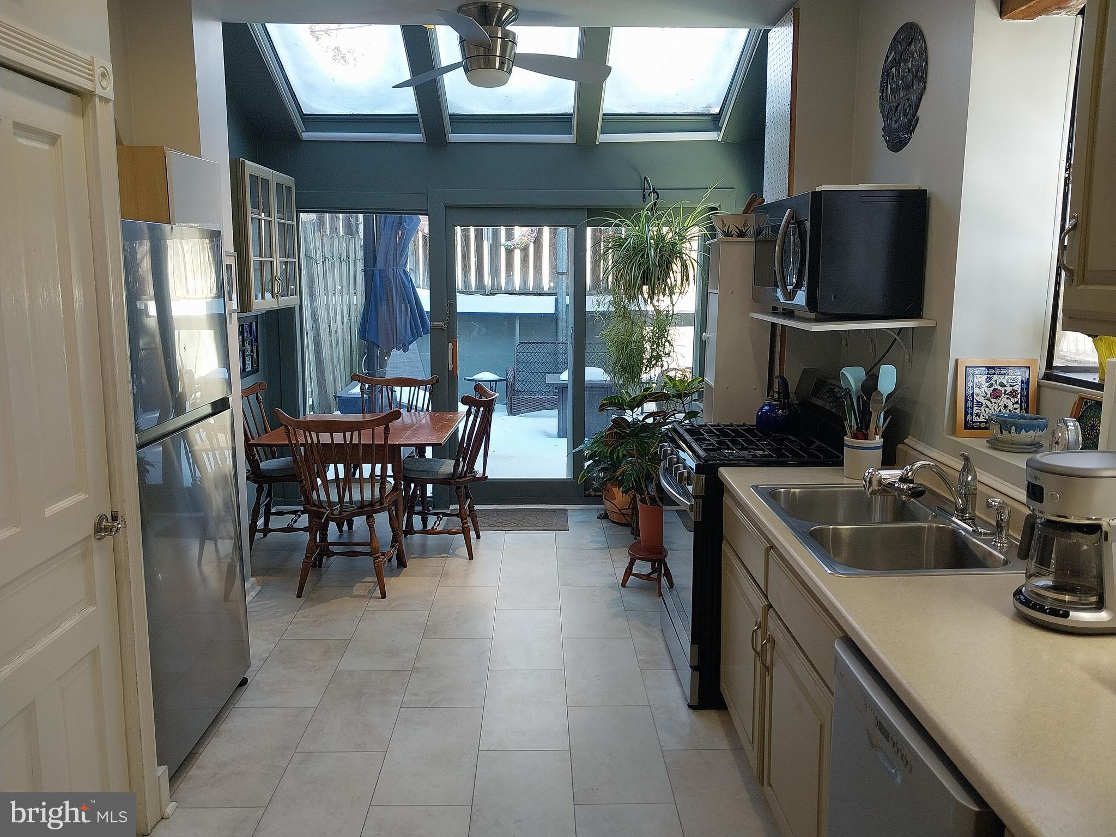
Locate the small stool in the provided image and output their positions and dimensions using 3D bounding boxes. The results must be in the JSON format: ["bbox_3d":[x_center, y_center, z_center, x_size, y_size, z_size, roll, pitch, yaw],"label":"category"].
[{"bbox_3d":[0.473,0.779,4.356,0.255,0.218,0.244,0,11,-1],"label":"small stool"}]

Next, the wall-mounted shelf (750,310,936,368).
[{"bbox_3d":[1.020,-0.300,3.112,0.406,0.180,0.749,0,11,-1],"label":"wall-mounted shelf"}]

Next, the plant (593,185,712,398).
[{"bbox_3d":[0.610,-0.791,5.291,0.764,1.258,0.572,0,11,-1],"label":"plant"}]

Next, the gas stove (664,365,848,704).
[{"bbox_3d":[0.799,0.428,3.386,0.735,1.180,0.755,0,10,-1],"label":"gas stove"}]

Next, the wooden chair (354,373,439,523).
[{"bbox_3d":[-0.995,0.225,5.075,0.560,0.945,0.570,1,10,2],"label":"wooden chair"}]

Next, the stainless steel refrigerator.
[{"bbox_3d":[-1.599,0.254,2.839,0.754,1.778,0.780,0,11,-1],"label":"stainless steel refrigerator"}]

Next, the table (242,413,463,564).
[{"bbox_3d":[-1.048,0.410,4.663,0.965,0.732,0.880,0,10,-1],"label":"table"}]

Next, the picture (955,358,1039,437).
[{"bbox_3d":[1.378,-0.062,2.639,0.247,0.247,0.021,1,2,1],"label":"picture"}]

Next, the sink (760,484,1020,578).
[{"bbox_3d":[0.926,0.395,2.406,0.562,0.198,0.796,0,11,-1],"label":"sink"}]

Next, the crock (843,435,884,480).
[{"bbox_3d":[1.055,0.133,2.893,0.136,0.138,0.136,0,10,-1],"label":"crock"}]

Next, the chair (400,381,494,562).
[{"bbox_3d":[-0.625,0.290,4.734,0.570,0.945,0.550,1,10,3],"label":"chair"}]

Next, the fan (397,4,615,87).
[{"bbox_3d":[-0.254,-1.524,3.437,1.030,0.300,1.030,0,10,-1],"label":"fan"}]

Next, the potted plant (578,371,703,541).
[{"bbox_3d":[0.450,0.247,4.967,0.680,0.960,0.660,0,10,-1],"label":"potted plant"}]

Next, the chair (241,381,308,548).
[{"bbox_3d":[-1.578,0.285,4.726,0.570,0.945,0.550,-1,10,-5],"label":"chair"}]

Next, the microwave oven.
[{"bbox_3d":[0.997,-0.607,3.102,0.390,0.416,0.718,0,11,-1],"label":"microwave oven"}]

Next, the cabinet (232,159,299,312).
[{"bbox_3d":[-1.710,-0.985,4.596,0.320,0.750,0.920,0,10,-1],"label":"cabinet"}]

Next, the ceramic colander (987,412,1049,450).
[{"bbox_3d":[1.327,0.045,2.421,0.152,0.092,0.152,0,10,-1],"label":"ceramic colander"}]

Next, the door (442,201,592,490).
[{"bbox_3d":[-0.285,-0.416,5.683,0.966,1.966,0.052,0,11,-1],"label":"door"}]

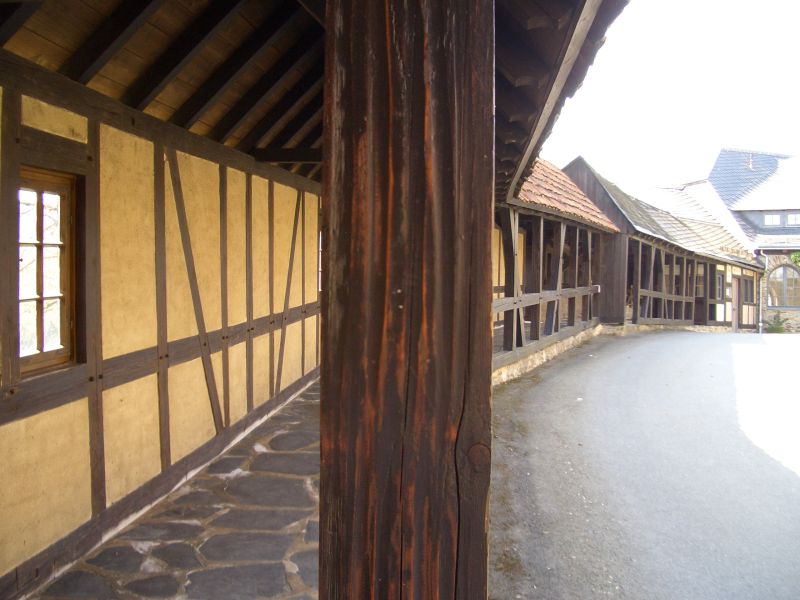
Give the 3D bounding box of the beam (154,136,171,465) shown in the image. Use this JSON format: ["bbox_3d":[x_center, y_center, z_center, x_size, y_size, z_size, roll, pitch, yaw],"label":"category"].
[{"bbox_3d":[-1.568,0.056,5.128,0.140,2.056,0.163,1,3,6],"label":"beam"}]

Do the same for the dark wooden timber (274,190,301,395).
[{"bbox_3d":[-1.210,-0.127,8.347,0.140,2.269,0.162,1,-22,6],"label":"dark wooden timber"}]

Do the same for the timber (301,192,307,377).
[{"bbox_3d":[-1.138,-0.164,9.000,0.140,2.056,0.155,1,3,6],"label":"timber"}]

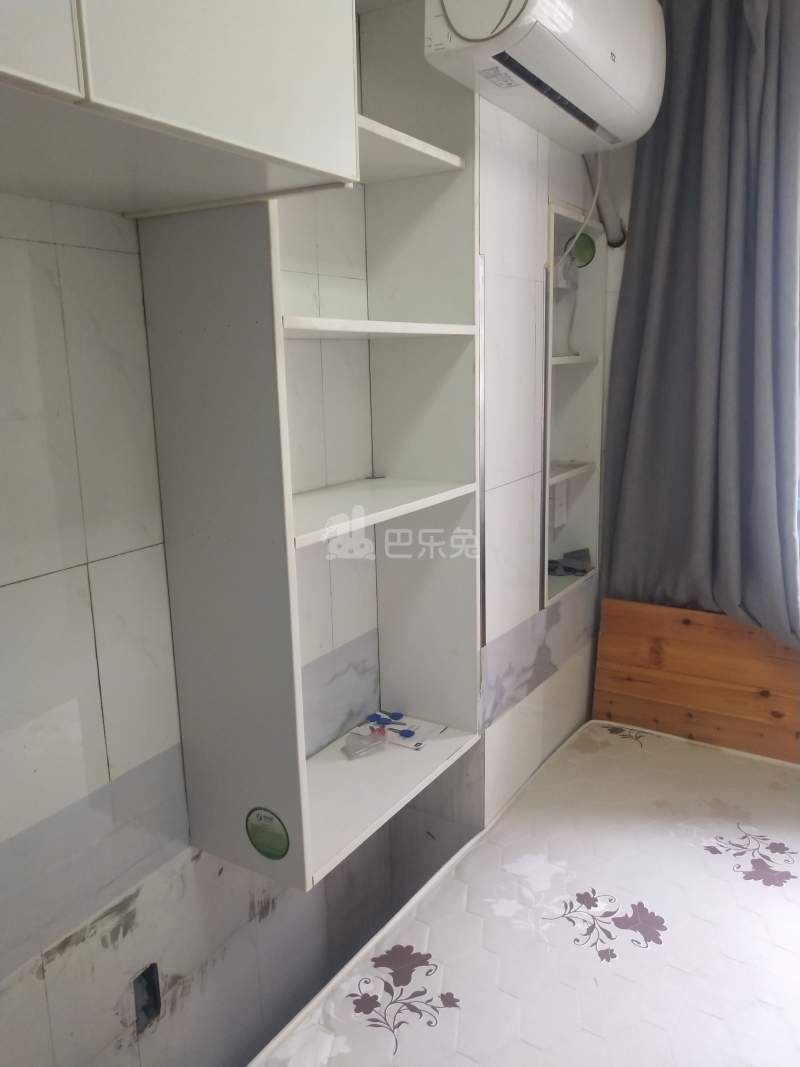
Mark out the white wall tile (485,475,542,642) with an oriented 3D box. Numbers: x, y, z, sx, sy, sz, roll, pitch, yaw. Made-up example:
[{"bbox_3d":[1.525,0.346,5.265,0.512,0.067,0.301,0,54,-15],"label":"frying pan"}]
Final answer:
[{"bbox_3d":[0.250,0.048,2.110,0.030,0.338,0.320,5,13,30],"label":"white wall tile"}]

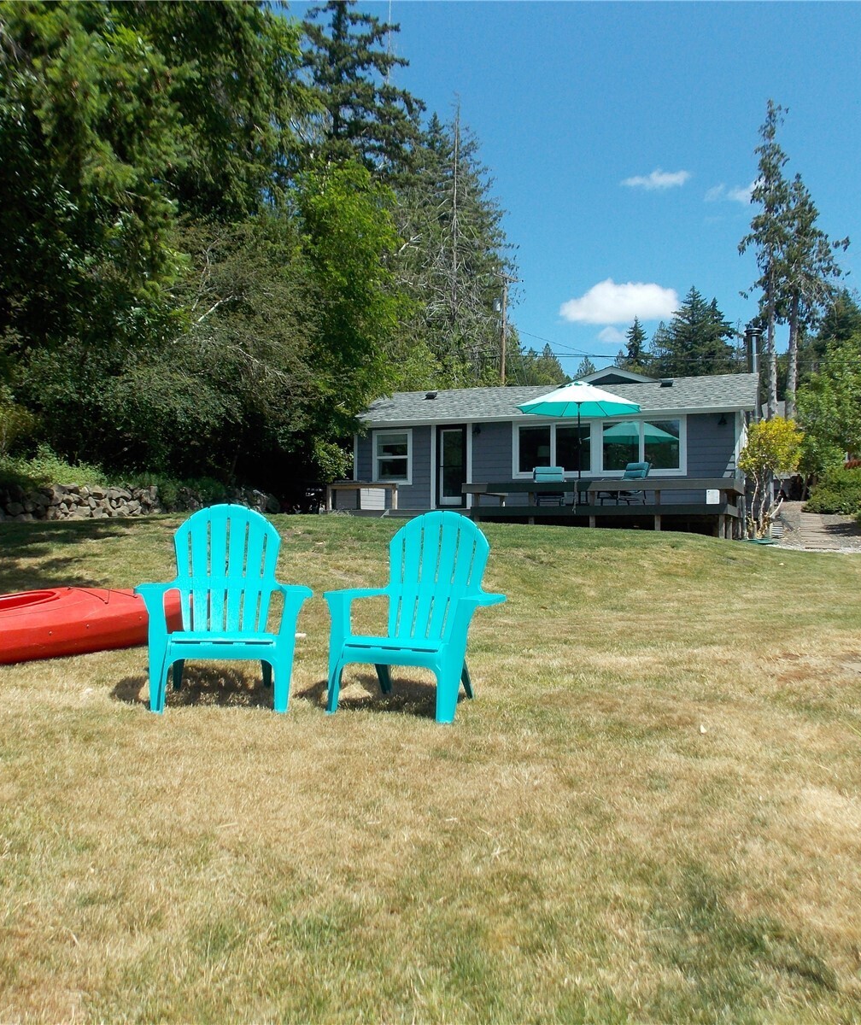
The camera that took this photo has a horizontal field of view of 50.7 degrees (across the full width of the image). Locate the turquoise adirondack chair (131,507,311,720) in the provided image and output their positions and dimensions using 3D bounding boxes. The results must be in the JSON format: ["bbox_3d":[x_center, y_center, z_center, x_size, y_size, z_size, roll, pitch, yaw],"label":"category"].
[{"bbox_3d":[-0.948,0.404,4.200,0.780,0.890,0.790,1,-1,-10],"label":"turquoise adirondack chair"}]

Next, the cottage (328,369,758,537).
[{"bbox_3d":[3.180,-1.666,23.100,9.900,4.600,9.800,0,-1,20],"label":"cottage"}]

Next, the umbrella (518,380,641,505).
[{"bbox_3d":[3.083,-1.446,18.800,2.600,2.570,2.600,0,-1,20],"label":"umbrella"}]

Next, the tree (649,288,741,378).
[{"bbox_3d":[20.995,-9.642,72.000,7.400,16.356,7.400,0,-1,0],"label":"tree"}]

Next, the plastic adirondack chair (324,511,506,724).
[{"bbox_3d":[-0.070,0.429,4.190,0.780,0.890,0.790,1,-1,18],"label":"plastic adirondack chair"}]

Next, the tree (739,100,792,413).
[{"bbox_3d":[17.010,-10.707,46.000,2.900,20.394,2.900,0,-1,0],"label":"tree"}]

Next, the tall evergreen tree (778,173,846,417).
[{"bbox_3d":[19.336,-8.838,46.000,3.600,16.668,3.600,0,-1,0],"label":"tall evergreen tree"}]

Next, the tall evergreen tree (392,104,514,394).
[{"bbox_3d":[1.293,-11.947,50.000,6.600,20.961,6.600,0,-1,0],"label":"tall evergreen tree"}]

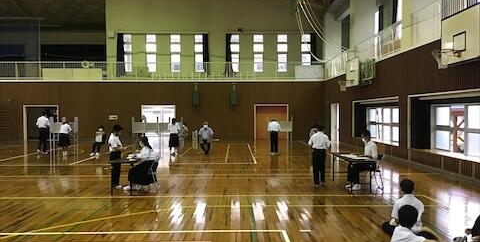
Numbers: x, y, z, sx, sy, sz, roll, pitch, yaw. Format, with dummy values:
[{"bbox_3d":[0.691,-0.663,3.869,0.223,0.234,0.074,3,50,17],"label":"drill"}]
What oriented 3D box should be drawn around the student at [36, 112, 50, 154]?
[{"bbox_3d":[-8.410,0.514,18.400,0.560,1.760,0.400,0,1,18],"label":"student"}]

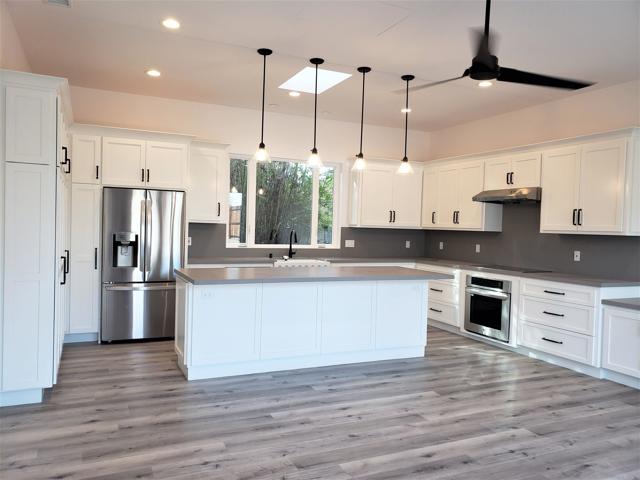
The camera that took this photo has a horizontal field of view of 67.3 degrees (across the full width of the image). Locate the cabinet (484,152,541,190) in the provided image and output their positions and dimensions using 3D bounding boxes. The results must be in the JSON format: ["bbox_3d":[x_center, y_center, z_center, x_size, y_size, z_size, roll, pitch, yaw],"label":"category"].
[{"bbox_3d":[2.530,-0.829,6.040,0.325,0.415,0.890,1,2,-25],"label":"cabinet"}]

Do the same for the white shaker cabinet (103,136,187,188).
[{"bbox_3d":[-2.134,-0.898,5.856,0.975,0.555,0.596,1,2,-25],"label":"white shaker cabinet"}]

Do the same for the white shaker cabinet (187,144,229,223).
[{"bbox_3d":[-1.514,-0.722,6.295,0.535,1.015,0.336,1,2,-25],"label":"white shaker cabinet"}]

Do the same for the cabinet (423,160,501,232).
[{"bbox_3d":[2.098,-0.606,7.187,0.345,0.955,1.380,1,2,-24],"label":"cabinet"}]

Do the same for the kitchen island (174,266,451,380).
[{"bbox_3d":[-0.037,0.796,5.005,2.735,0.915,1.000,1,2,-25],"label":"kitchen island"}]

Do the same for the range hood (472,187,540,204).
[{"bbox_3d":[2.480,-0.557,6.093,0.530,0.145,0.910,1,2,-24],"label":"range hood"}]

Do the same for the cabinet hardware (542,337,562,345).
[{"bbox_3d":[2.482,1.077,5.120,0.035,0.015,0.250,1,2,-24],"label":"cabinet hardware"}]

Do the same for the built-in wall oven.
[{"bbox_3d":[2.300,0.828,6.031,0.600,0.720,0.755,1,2,-25],"label":"built-in wall oven"}]

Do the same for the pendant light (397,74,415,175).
[{"bbox_3d":[0.958,-1.267,5.303,0.185,1.086,0.185,1,1,0],"label":"pendant light"}]

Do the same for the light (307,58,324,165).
[{"bbox_3d":[-0.038,-1.281,4.849,0.185,1.086,0.185,1,1,0],"label":"light"}]

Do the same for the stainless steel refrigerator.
[{"bbox_3d":[-2.217,0.298,6.004,0.915,1.790,0.740,1,2,-24],"label":"stainless steel refrigerator"}]

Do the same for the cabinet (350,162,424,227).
[{"bbox_3d":[1.048,-0.679,7.490,1.130,1.010,0.336,1,2,-25],"label":"cabinet"}]

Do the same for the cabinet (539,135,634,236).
[{"bbox_3d":[2.975,-0.533,5.258,0.345,0.955,1.040,1,2,-24],"label":"cabinet"}]

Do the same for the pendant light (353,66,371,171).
[{"bbox_3d":[0.443,-1.257,5.015,0.165,1.055,0.165,2,2,0],"label":"pendant light"}]

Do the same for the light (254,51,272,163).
[{"bbox_3d":[-0.537,-1.288,4.622,0.185,1.086,0.185,1,2,-24],"label":"light"}]

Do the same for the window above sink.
[{"bbox_3d":[-0.464,-0.525,6.971,1.758,1.294,0.100,1,2,-25],"label":"window above sink"}]

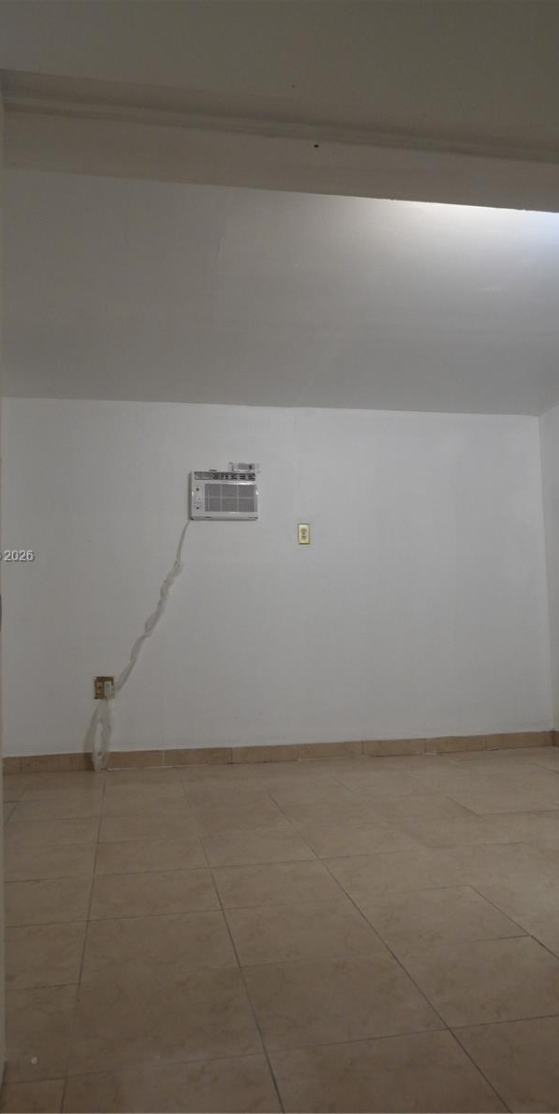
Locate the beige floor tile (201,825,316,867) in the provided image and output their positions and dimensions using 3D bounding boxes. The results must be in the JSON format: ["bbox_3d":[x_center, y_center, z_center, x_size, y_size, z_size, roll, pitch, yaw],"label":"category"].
[{"bbox_3d":[-0.087,1.141,3.025,0.406,0.010,0.403,0,-4,-11],"label":"beige floor tile"}]

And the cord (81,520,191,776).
[{"bbox_3d":[-0.816,0.503,4.475,0.616,1.428,0.090,0,-4,-9],"label":"cord"}]

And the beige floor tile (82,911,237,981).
[{"bbox_3d":[-0.336,1.078,2.147,0.403,0.010,0.398,0,-4,-11],"label":"beige floor tile"}]

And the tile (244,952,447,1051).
[{"bbox_3d":[0.136,1.062,1.862,0.406,0.010,0.403,0,-4,-11],"label":"tile"}]

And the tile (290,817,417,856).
[{"bbox_3d":[0.311,1.124,3.067,0.403,0.010,0.398,0,-4,-11],"label":"tile"}]

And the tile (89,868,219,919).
[{"bbox_3d":[-0.415,1.117,2.560,0.406,0.010,0.403,0,-4,-11],"label":"tile"}]

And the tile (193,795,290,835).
[{"bbox_3d":[-0.157,1.147,3.364,0.401,0.010,0.387,0,-4,-11],"label":"tile"}]

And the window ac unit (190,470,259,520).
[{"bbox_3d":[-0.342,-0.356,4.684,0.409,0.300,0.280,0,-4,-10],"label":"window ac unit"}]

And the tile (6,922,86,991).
[{"bbox_3d":[-0.743,1.092,2.095,0.406,0.010,0.403,0,-4,-11],"label":"tile"}]

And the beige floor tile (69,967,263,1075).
[{"bbox_3d":[-0.266,1.064,1.784,0.406,0.010,0.403,0,-4,-11],"label":"beige floor tile"}]

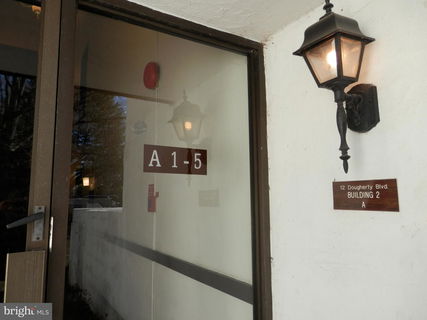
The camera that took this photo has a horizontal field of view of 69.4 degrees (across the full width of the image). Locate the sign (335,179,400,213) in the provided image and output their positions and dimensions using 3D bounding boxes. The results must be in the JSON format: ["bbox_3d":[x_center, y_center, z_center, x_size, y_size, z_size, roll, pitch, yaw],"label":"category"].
[{"bbox_3d":[0.698,0.168,1.447,0.012,0.138,0.322,3,-8,-31],"label":"sign"}]

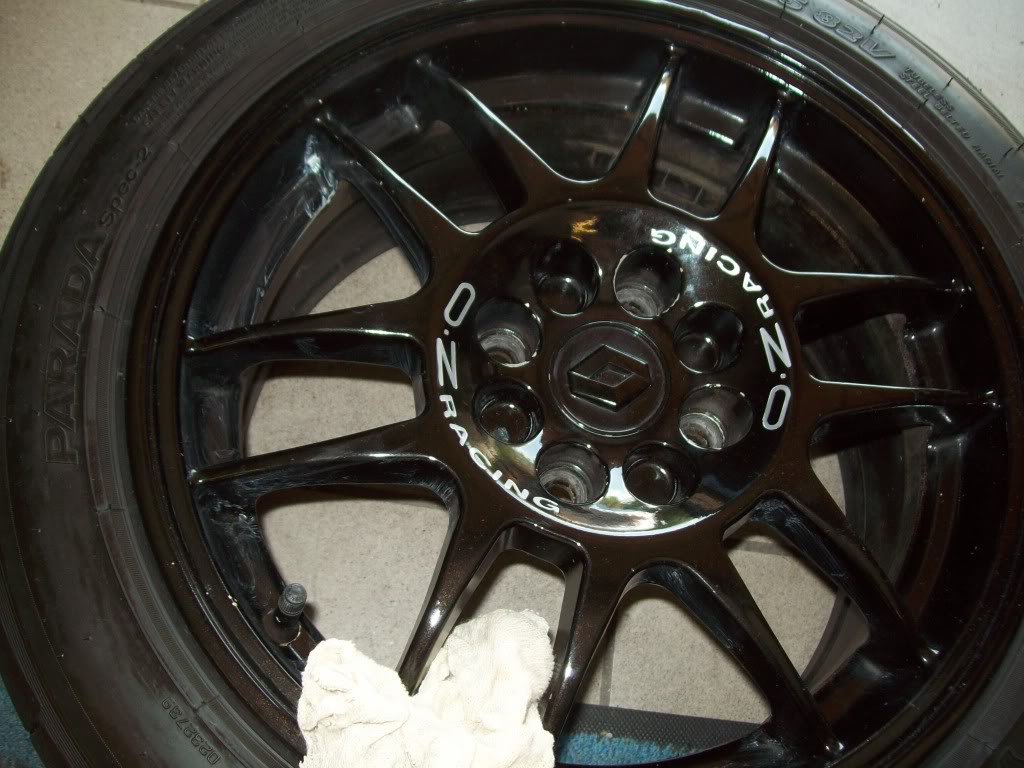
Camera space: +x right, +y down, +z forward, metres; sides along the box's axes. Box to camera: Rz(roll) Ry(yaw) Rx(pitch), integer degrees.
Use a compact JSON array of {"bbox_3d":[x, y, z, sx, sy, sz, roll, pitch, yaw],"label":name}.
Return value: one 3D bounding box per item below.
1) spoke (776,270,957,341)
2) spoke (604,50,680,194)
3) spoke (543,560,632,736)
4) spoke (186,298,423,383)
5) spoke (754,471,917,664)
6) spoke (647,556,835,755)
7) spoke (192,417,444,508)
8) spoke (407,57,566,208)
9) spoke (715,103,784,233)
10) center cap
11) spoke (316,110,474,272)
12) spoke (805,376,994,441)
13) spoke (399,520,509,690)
[{"bbox_3d":[0.168,-0.039,0.516,0.096,0.032,0.022,-2,70,-17],"label":"spoke"},{"bbox_3d":[0.067,-0.129,0.534,0.025,0.033,0.100,23,64,1],"label":"spoke"},{"bbox_3d":[0.022,0.120,0.438,0.022,0.032,0.094,23,77,1],"label":"spoke"},{"bbox_3d":[-0.092,-0.019,0.471,0.100,0.033,0.025,-6,71,-6],"label":"spoke"},{"bbox_3d":[0.148,0.083,0.466,0.025,0.033,0.100,-35,82,-18],"label":"spoke"},{"bbox_3d":[0.102,0.113,0.452,0.022,0.032,0.096,-35,86,-18],"label":"spoke"},{"bbox_3d":[-0.082,0.035,0.454,0.096,0.032,0.022,-8,71,-2],"label":"spoke"},{"bbox_3d":[-0.015,-0.122,0.520,0.025,0.033,0.100,-35,74,-18],"label":"spoke"},{"bbox_3d":[0.117,-0.104,0.532,0.022,0.032,0.096,23,61,1],"label":"spoke"},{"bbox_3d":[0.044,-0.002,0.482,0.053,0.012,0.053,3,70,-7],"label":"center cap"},{"bbox_3d":[-0.061,-0.090,0.502,0.025,0.033,0.100,-35,74,-18],"label":"spoke"},{"bbox_3d":[0.175,0.012,0.498,0.096,0.032,0.022,-2,70,-17],"label":"spoke"},{"bbox_3d":[-0.033,0.099,0.435,0.025,0.033,0.100,23,72,1],"label":"spoke"}]

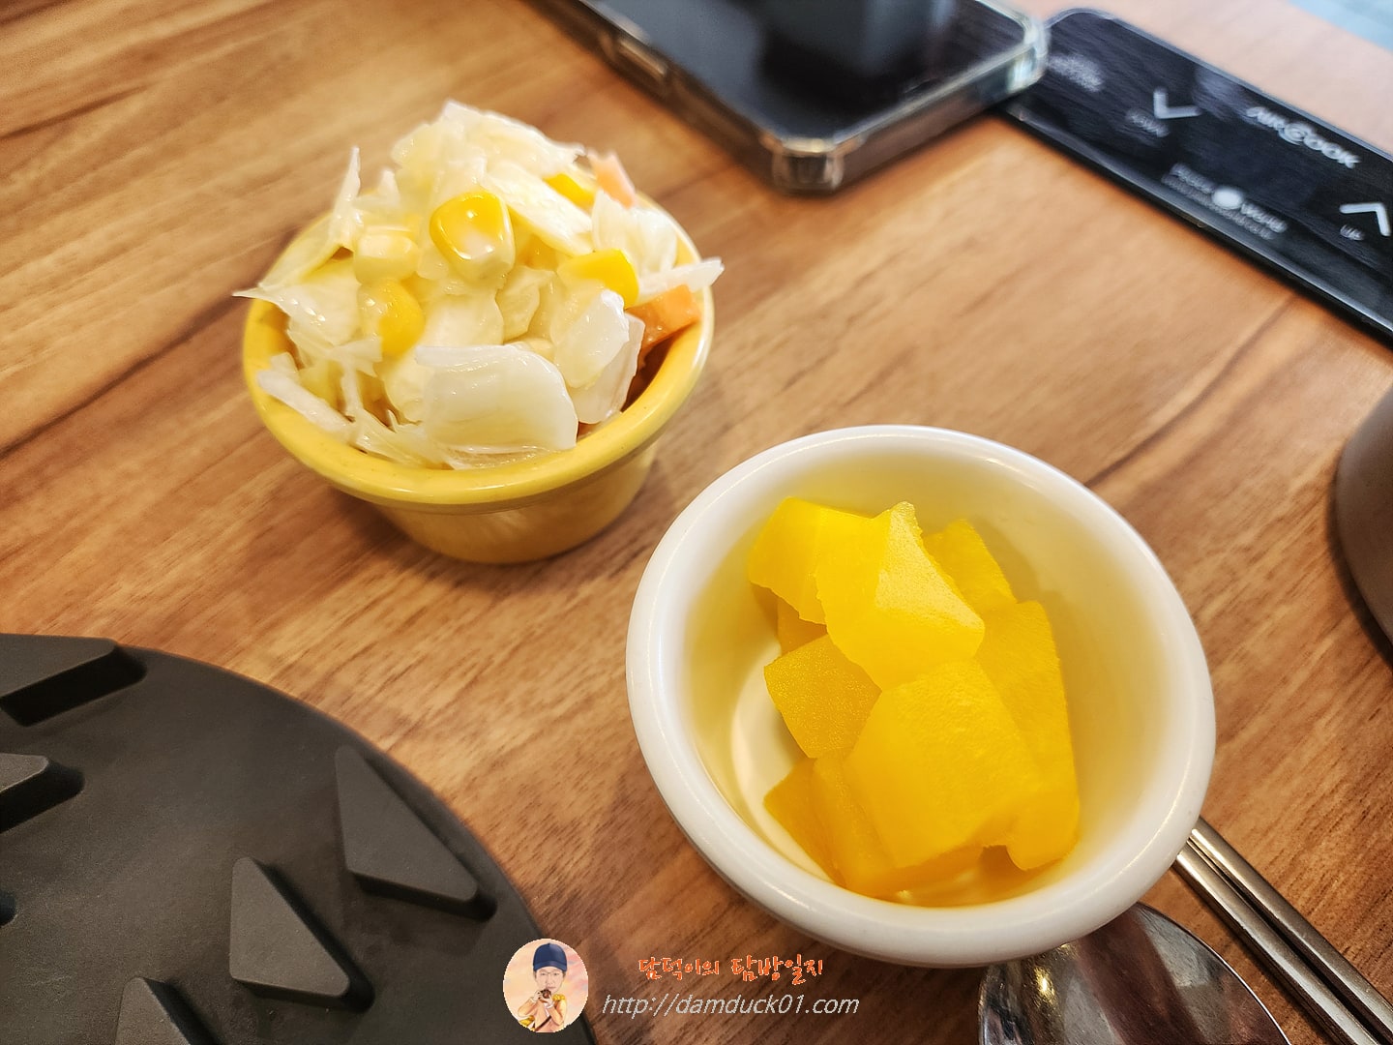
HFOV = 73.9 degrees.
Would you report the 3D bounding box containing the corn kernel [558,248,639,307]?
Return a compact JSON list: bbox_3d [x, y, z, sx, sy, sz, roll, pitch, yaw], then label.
[{"bbox_3d":[-0.013,-0.032,0.124,0.010,0.007,0.008,3,57,0],"label":"corn kernel"}]

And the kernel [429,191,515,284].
[{"bbox_3d":[-0.029,-0.036,0.118,0.010,0.009,0.008,3,57,0],"label":"kernel"}]

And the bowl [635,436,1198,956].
[{"bbox_3d":[0.026,0.023,0.121,0.069,0.033,0.069,1,57,-1],"label":"bowl"}]

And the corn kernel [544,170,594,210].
[{"bbox_3d":[-0.017,-0.045,0.127,0.009,0.007,0.007,3,57,0],"label":"corn kernel"}]

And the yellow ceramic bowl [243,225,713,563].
[{"bbox_3d":[-0.032,-0.023,0.149,0.069,0.033,0.069,1,57,-1],"label":"yellow ceramic bowl"}]

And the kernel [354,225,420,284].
[{"bbox_3d":[-0.039,-0.034,0.118,0.009,0.007,0.007,3,57,0],"label":"kernel"}]

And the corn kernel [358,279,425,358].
[{"bbox_3d":[-0.039,-0.026,0.117,0.009,0.008,0.008,3,57,0],"label":"corn kernel"}]

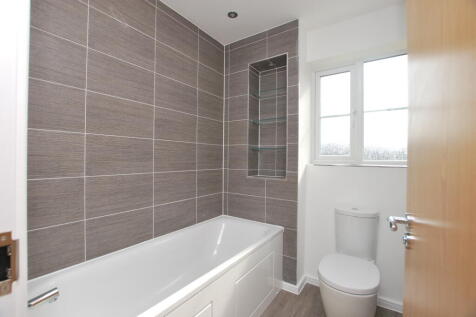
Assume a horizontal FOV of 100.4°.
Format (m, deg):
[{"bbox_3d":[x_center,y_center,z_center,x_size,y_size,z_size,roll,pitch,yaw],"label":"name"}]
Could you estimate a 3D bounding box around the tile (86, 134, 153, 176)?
[{"bbox_3d":[-0.766,-0.017,1.337,0.010,0.248,0.424,0,0,37],"label":"tile"}]

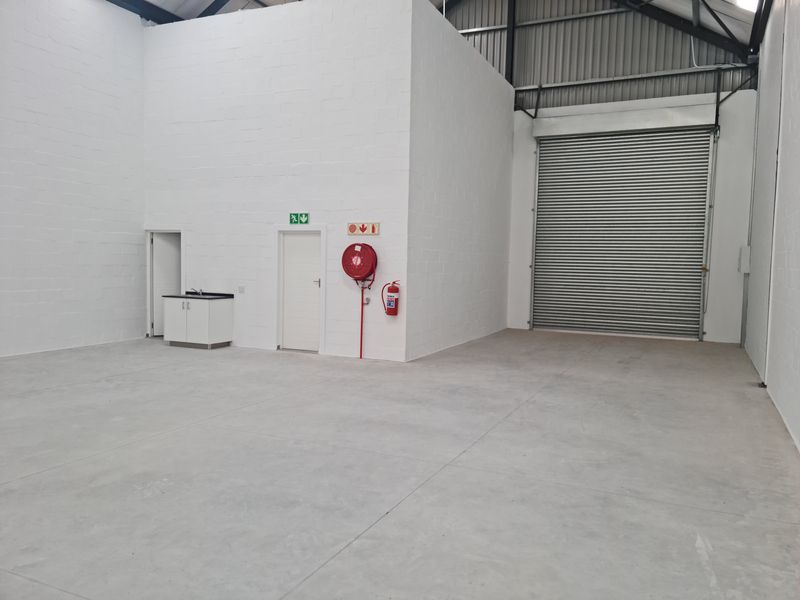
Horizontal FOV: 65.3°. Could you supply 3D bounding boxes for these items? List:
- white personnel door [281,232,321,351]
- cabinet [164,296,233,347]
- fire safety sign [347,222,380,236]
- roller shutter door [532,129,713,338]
[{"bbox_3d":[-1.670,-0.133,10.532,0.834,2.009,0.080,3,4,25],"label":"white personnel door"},{"bbox_3d":[-3.588,0.357,11.100,1.135,0.920,0.580,3,4,25],"label":"cabinet"},{"bbox_3d":[-0.573,-1.118,9.887,0.570,0.190,0.012,3,4,25],"label":"fire safety sign"},{"bbox_3d":[4.725,-1.422,13.651,3.604,4.431,0.120,3,4,25],"label":"roller shutter door"}]

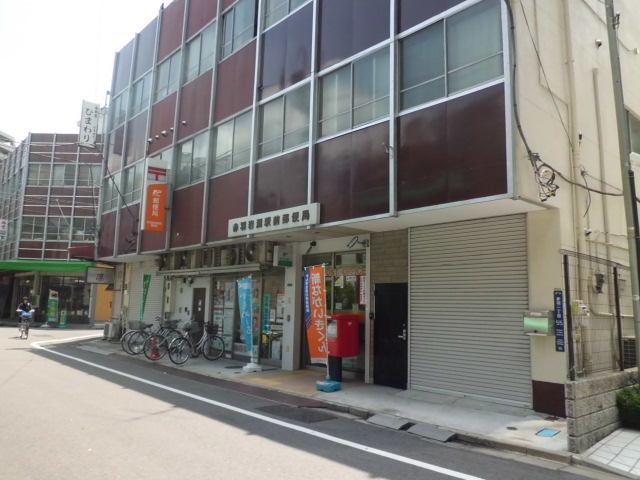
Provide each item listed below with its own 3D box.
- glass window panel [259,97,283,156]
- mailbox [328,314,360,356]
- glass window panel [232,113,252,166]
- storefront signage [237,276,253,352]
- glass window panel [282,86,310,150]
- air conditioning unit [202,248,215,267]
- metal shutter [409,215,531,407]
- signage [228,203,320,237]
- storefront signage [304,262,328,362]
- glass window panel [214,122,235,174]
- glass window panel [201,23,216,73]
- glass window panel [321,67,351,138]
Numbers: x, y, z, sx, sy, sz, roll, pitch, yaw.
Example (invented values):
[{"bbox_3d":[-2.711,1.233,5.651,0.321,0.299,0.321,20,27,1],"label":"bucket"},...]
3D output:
[{"bbox_3d":[-1.147,-2.644,11.413,0.060,1.260,0.940,9,-11,-43],"label":"glass window panel"},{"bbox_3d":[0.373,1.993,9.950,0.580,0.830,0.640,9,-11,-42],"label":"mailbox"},{"bbox_3d":[-1.927,-2.547,12.233,0.060,1.430,0.960,9,-11,-42],"label":"glass window panel"},{"bbox_3d":[-1.919,1.927,12.185,0.100,1.860,0.560,9,-11,-42],"label":"storefront signage"},{"bbox_3d":[-0.511,-2.723,10.754,0.060,1.260,0.940,9,-11,-43],"label":"glass window panel"},{"bbox_3d":[-3.090,0.542,13.919,0.280,0.560,0.720,9,-11,-42],"label":"air conditioning unit"},{"bbox_3d":[2.501,1.171,8.341,0.100,3.025,2.267,9,-11,-42],"label":"metal shutter"},{"bbox_3d":[-1.037,-0.361,10.095,0.135,0.404,2.974,10,-12,-43],"label":"signage"},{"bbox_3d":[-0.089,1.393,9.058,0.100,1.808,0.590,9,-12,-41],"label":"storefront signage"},{"bbox_3d":[-2.573,-2.469,12.890,0.060,1.260,0.940,9,-11,-43],"label":"glass window panel"},{"bbox_3d":[-3.147,-5.415,13.563,0.080,1.316,0.876,10,-12,-43],"label":"glass window panel"},{"bbox_3d":[0.305,-2.823,9.908,0.060,1.260,0.940,9,-11,-43],"label":"glass window panel"}]

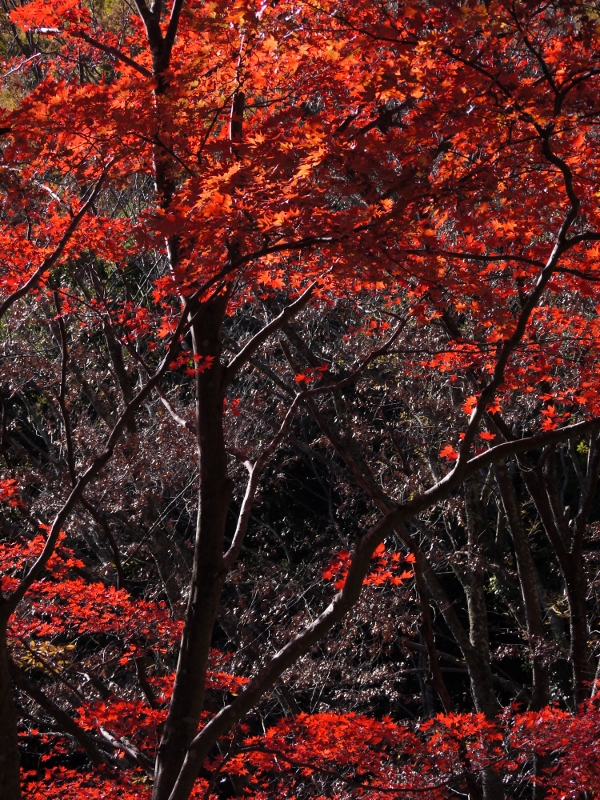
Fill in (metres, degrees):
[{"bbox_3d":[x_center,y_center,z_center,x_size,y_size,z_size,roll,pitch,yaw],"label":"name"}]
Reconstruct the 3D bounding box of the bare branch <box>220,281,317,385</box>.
[{"bbox_3d":[-0.120,-0.261,8.300,0.065,0.570,0.075,43,0,0],"label":"bare branch"}]

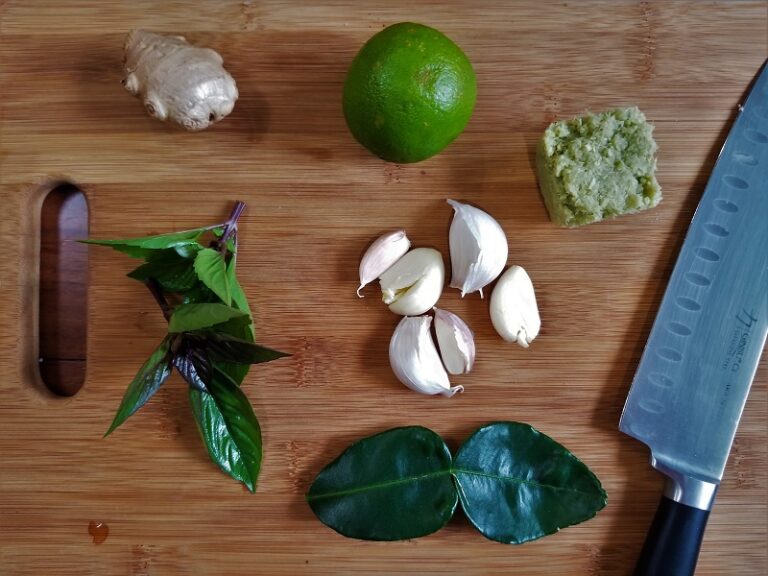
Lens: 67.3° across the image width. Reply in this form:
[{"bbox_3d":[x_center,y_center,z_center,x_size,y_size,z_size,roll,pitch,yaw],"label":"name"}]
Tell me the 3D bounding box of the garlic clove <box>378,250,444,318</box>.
[{"bbox_3d":[0.015,-0.002,0.244,0.031,0.020,0.024,-38,89,-1],"label":"garlic clove"}]

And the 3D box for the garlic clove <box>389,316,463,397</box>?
[{"bbox_3d":[0.016,0.030,0.242,0.023,0.021,0.038,-24,88,-1],"label":"garlic clove"}]

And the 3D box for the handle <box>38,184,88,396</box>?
[{"bbox_3d":[-0.144,0.001,0.261,0.027,0.015,0.097,0,88,0],"label":"handle"}]

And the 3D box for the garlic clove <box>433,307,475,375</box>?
[{"bbox_3d":[0.030,0.022,0.245,0.014,0.016,0.031,-18,88,-1],"label":"garlic clove"}]

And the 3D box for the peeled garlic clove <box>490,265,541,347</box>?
[{"bbox_3d":[0.055,0.009,0.244,0.019,0.018,0.035,-14,88,0],"label":"peeled garlic clove"}]

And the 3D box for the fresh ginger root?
[{"bbox_3d":[-0.087,-0.086,0.242,0.052,0.028,0.036,18,88,1],"label":"fresh ginger root"}]

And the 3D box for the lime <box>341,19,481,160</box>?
[{"bbox_3d":[0.010,-0.077,0.229,0.053,0.053,0.053,0,88,0],"label":"lime"}]

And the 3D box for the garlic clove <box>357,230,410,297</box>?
[{"bbox_3d":[-0.002,-0.012,0.247,0.013,0.013,0.033,45,89,1],"label":"garlic clove"}]

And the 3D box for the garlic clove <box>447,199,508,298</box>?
[{"bbox_3d":[0.040,-0.017,0.243,0.025,0.022,0.042,-1,88,0],"label":"garlic clove"}]

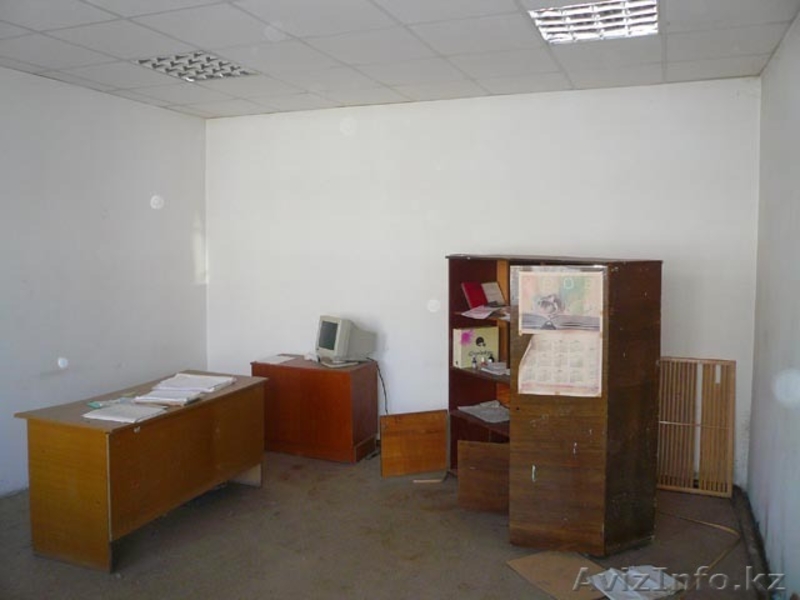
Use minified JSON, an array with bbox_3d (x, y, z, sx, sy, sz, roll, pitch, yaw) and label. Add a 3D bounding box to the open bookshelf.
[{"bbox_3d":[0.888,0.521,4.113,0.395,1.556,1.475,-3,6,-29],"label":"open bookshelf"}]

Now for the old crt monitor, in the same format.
[{"bbox_3d":[-0.426,0.310,5.183,0.385,0.375,0.360,-3,6,-33],"label":"old crt monitor"}]

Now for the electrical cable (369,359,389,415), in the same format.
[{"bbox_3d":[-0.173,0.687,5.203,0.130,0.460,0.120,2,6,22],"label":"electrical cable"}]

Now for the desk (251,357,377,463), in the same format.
[{"bbox_3d":[-0.685,0.848,5.208,0.916,0.701,0.441,2,6,22],"label":"desk"}]

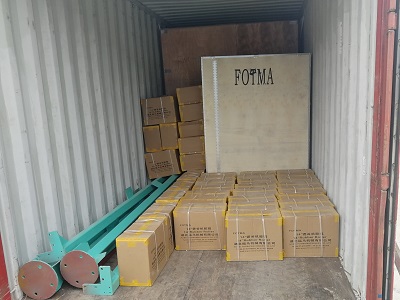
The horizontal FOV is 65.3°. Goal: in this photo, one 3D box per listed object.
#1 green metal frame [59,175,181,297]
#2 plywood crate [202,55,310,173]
[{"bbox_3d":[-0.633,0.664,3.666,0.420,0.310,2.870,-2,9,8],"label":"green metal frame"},{"bbox_3d":[0.782,-0.354,4.573,1.371,1.871,0.900,-2,9,4],"label":"plywood crate"}]

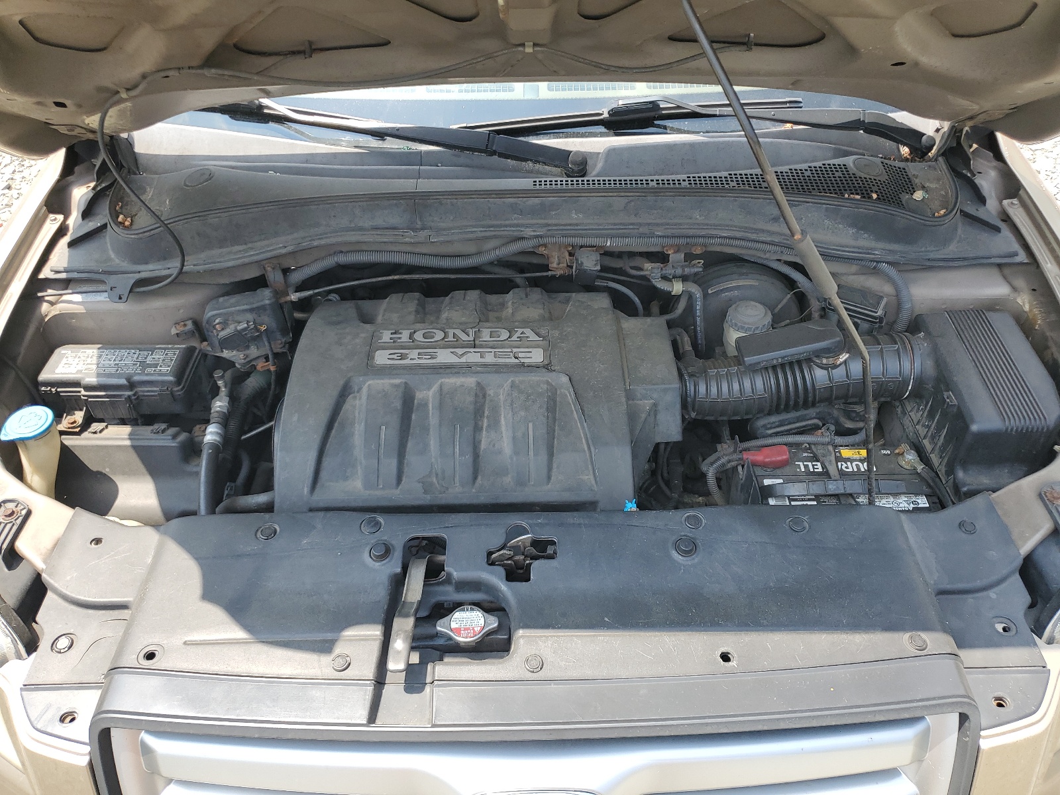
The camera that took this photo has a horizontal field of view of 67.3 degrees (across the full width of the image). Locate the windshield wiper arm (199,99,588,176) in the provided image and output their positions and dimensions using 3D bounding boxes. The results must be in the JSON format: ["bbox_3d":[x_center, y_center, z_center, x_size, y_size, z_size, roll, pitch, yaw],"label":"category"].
[{"bbox_3d":[-0.291,-0.473,1.396,0.790,0.085,0.095,10,45,10],"label":"windshield wiper arm"}]

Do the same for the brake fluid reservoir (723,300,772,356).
[{"bbox_3d":[0.356,-0.105,1.303,0.075,0.108,0.080,-1,45,0],"label":"brake fluid reservoir"}]

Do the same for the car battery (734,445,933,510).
[{"bbox_3d":[0.466,0.203,1.240,0.262,0.222,0.175,-1,45,0],"label":"car battery"}]

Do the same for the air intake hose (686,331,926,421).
[{"bbox_3d":[0.413,-0.030,1.185,0.362,0.108,0.115,-4,45,-4],"label":"air intake hose"}]

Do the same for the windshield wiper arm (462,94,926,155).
[{"bbox_3d":[0.286,-0.477,1.409,0.845,0.085,0.090,-2,45,-1],"label":"windshield wiper arm"}]

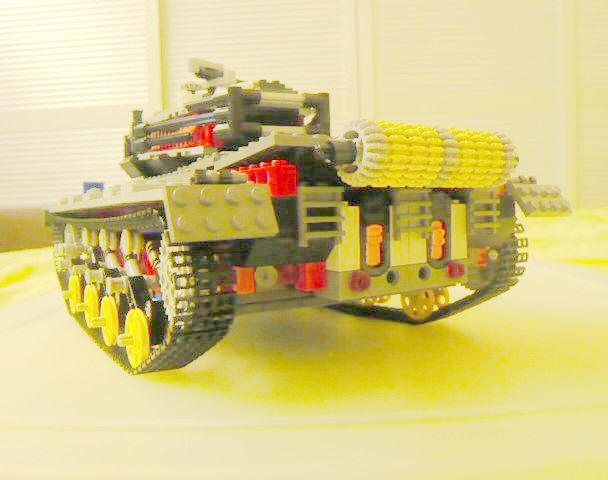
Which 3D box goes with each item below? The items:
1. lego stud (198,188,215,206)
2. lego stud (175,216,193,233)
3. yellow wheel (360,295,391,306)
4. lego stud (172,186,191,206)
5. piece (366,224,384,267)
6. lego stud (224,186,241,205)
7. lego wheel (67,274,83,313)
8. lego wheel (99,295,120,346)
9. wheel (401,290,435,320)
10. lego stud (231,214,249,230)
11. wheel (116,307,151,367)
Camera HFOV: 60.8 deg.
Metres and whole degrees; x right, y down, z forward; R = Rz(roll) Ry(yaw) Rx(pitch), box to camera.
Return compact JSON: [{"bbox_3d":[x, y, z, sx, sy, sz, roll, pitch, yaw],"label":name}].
[{"bbox_3d":[-0.027,-0.012,0.146,0.005,0.005,0.002,-4,-19,-32],"label":"lego stud"},{"bbox_3d":[-0.033,-0.004,0.143,0.005,0.005,0.002,-4,-16,-30],"label":"lego stud"},{"bbox_3d":[0.047,0.029,0.336,0.005,0.024,0.024,-4,5,-32],"label":"yellow wheel"},{"bbox_3d":[-0.034,-0.012,0.145,0.005,0.005,0.002,-4,-16,-30],"label":"lego stud"},{"bbox_3d":[0.025,0.002,0.186,0.006,0.015,0.005,-4,5,-32],"label":"piece"},{"bbox_3d":[-0.021,-0.013,0.153,0.005,0.005,0.002,-4,-16,-30],"label":"lego stud"},{"bbox_3d":[-0.150,0.036,0.341,0.005,0.024,0.024,-4,5,-32],"label":"lego wheel"},{"bbox_3d":[-0.096,0.039,0.255,0.005,0.024,0.024,-4,5,-32],"label":"lego wheel"},{"bbox_3d":[0.065,0.033,0.294,0.005,0.024,0.024,-4,5,-32],"label":"wheel"},{"bbox_3d":[-0.019,-0.005,0.151,0.005,0.005,0.002,-4,-16,-30],"label":"lego stud"},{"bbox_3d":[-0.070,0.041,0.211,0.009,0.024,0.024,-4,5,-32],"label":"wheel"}]

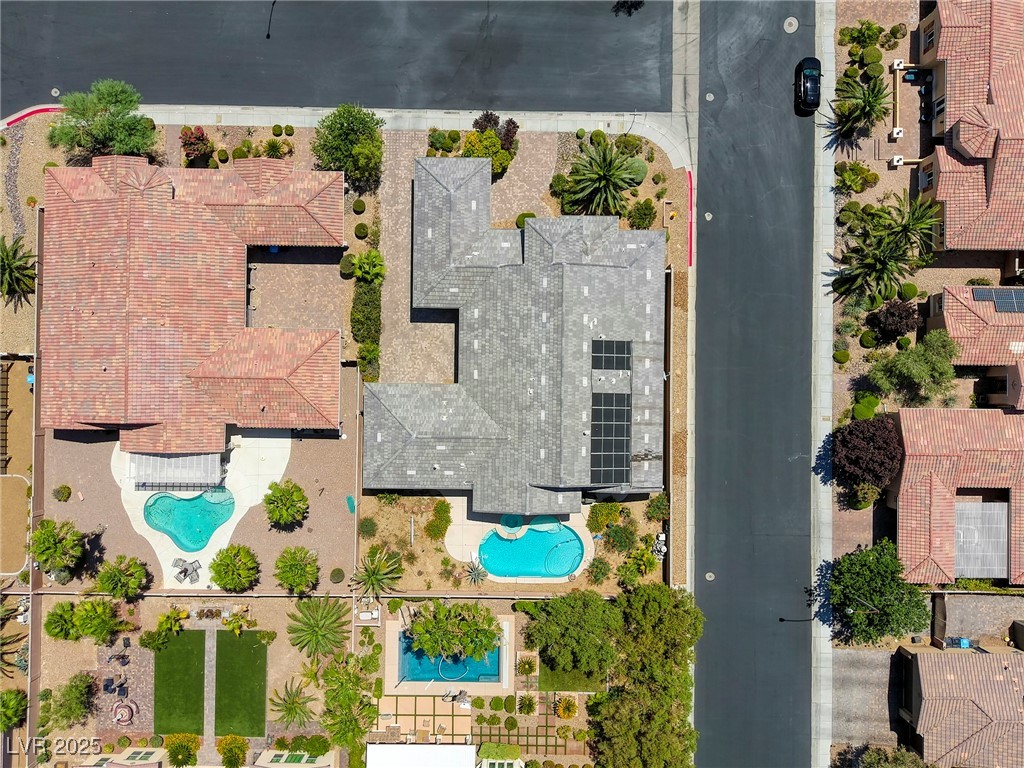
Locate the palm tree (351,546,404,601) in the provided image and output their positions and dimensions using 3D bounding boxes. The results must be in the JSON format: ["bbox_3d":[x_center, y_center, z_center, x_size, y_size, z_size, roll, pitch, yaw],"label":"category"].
[{"bbox_3d":[-11.800,16.700,67.600,4.700,3.300,4.700,0,90,0],"label":"palm tree"}]

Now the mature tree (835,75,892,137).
[{"bbox_3d":[30.050,-23.810,66.350,4.980,4.290,4.700,0,90,0],"label":"mature tree"}]

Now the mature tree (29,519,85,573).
[{"bbox_3d":[-37.560,13.440,65.430,4.310,6.130,4.610,0,90,0],"label":"mature tree"}]

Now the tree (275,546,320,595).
[{"bbox_3d":[-18.496,16.090,67.009,3.790,4.400,4.110,0,91,0],"label":"tree"}]

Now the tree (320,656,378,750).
[{"bbox_3d":[-14.090,27.540,67.000,4.800,5.000,7.000,0,90,0],"label":"tree"}]

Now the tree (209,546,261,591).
[{"bbox_3d":[-23.870,15.870,66.710,4.300,3.580,4.130,0,90,0],"label":"tree"}]

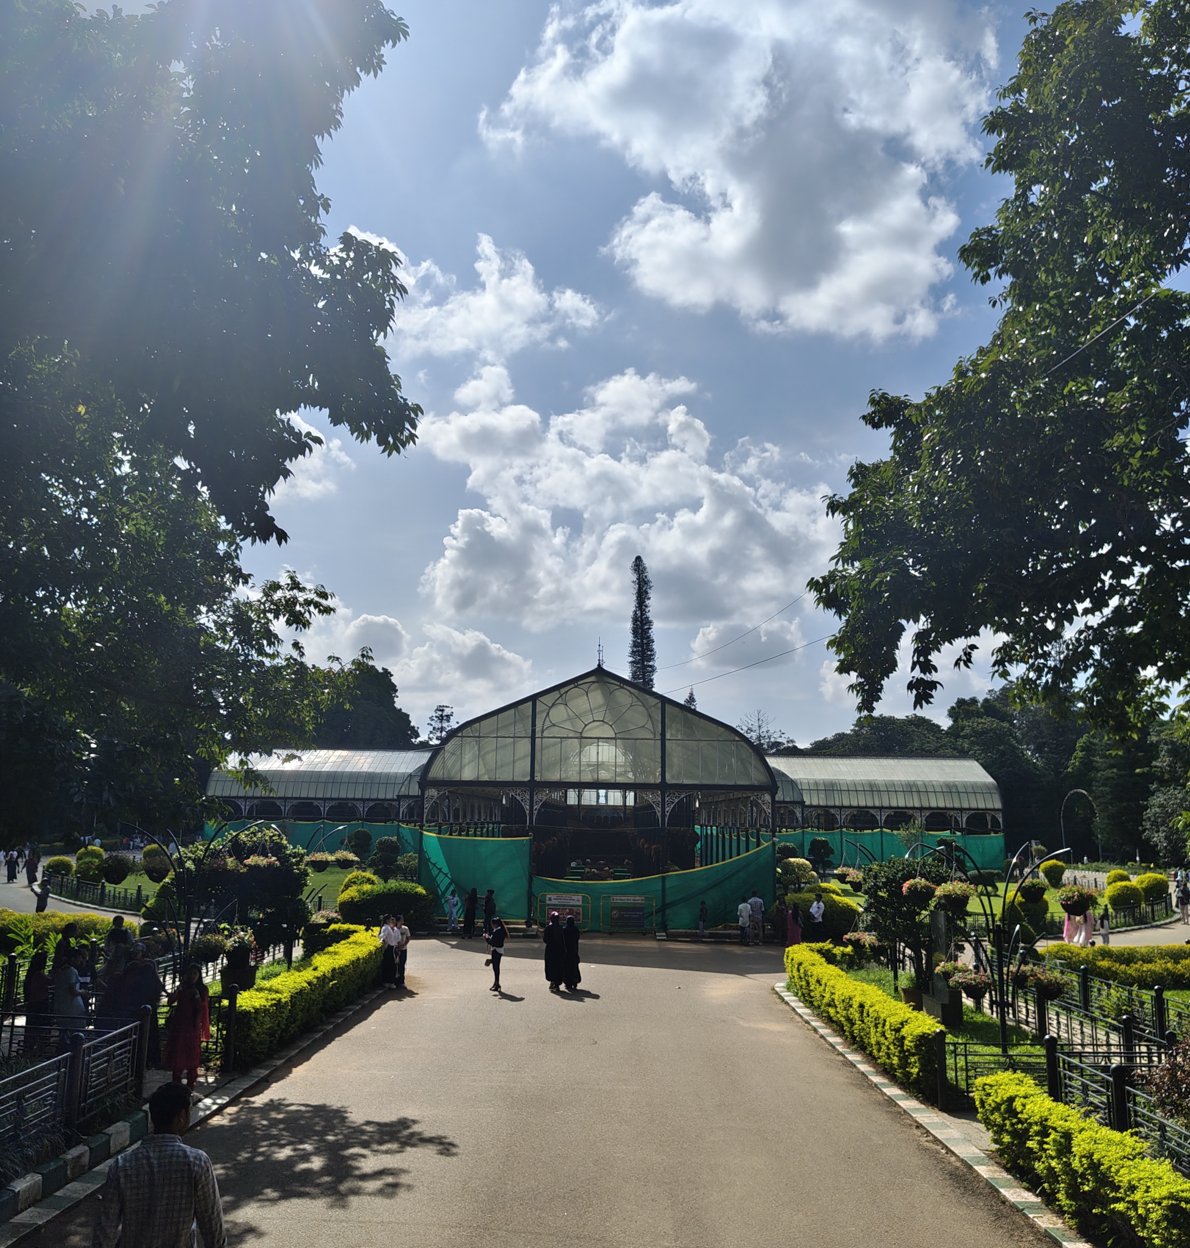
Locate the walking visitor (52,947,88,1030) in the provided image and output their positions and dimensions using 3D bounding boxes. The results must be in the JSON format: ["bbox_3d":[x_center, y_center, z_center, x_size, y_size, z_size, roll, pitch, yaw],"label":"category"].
[{"bbox_3d":[-7.134,5.158,14.901,0.380,1.550,0.430,2,-11,-10],"label":"walking visitor"}]

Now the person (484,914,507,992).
[{"bbox_3d":[-2.156,7.106,23.802,0.480,1.580,0.420,4,-11,-17],"label":"person"}]

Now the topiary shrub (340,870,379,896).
[{"bbox_3d":[-8.857,10.180,41.319,1.600,1.600,1.600,1,-10,0],"label":"topiary shrub"}]

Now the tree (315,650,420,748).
[{"bbox_3d":[-23.984,13.656,111.310,13.000,19.800,12.000,1,-10,0],"label":"tree"}]

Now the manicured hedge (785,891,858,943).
[{"bbox_3d":[7.682,10.015,38.035,3.050,1.450,2.000,0,-10,4],"label":"manicured hedge"}]

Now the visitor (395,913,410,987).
[{"bbox_3d":[-4.226,7.111,24.000,0.340,1.590,0.460,-8,-14,40],"label":"visitor"}]

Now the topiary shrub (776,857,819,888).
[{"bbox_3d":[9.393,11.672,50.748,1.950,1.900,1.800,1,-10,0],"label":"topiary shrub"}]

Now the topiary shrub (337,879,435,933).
[{"bbox_3d":[-7.293,9.783,38.351,3.300,1.620,2.000,0,-10,4],"label":"topiary shrub"}]

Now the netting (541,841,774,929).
[{"bbox_3d":[2.143,9.305,38.865,8.500,3.080,0.150,0,-10,4],"label":"netting"}]

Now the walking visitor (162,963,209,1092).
[{"bbox_3d":[-5.078,4.997,13.613,0.530,1.530,0.350,3,-11,-15],"label":"walking visitor"}]

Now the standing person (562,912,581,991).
[{"bbox_3d":[-0.497,6.955,23.227,0.480,1.540,0.360,1,-10,0],"label":"standing person"}]

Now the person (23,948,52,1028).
[{"bbox_3d":[-7.469,5.123,14.703,0.340,1.540,0.430,5,-11,-25],"label":"person"}]

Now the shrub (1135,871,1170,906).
[{"bbox_3d":[23.510,11.285,46.278,1.400,1.550,1.400,1,-10,0],"label":"shrub"}]

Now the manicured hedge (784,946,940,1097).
[{"bbox_3d":[4.454,6.636,19.400,0.580,0.880,10.652,1,-10,1],"label":"manicured hedge"}]

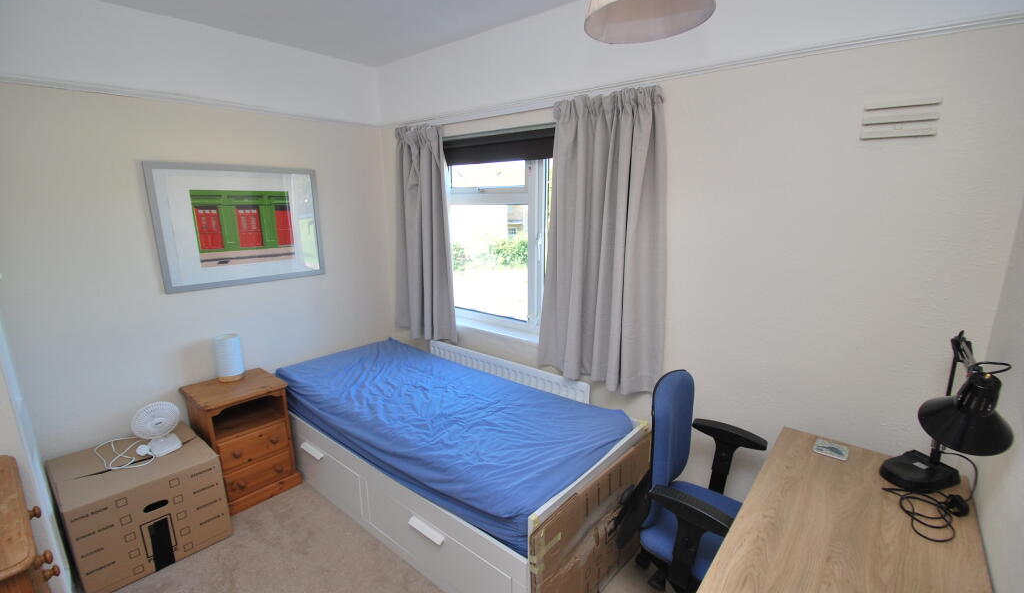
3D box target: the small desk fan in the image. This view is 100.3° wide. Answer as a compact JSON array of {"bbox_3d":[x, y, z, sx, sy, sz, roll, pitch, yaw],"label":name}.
[{"bbox_3d":[-1.718,0.610,2.047,0.165,0.260,0.180,10,16,38],"label":"small desk fan"}]

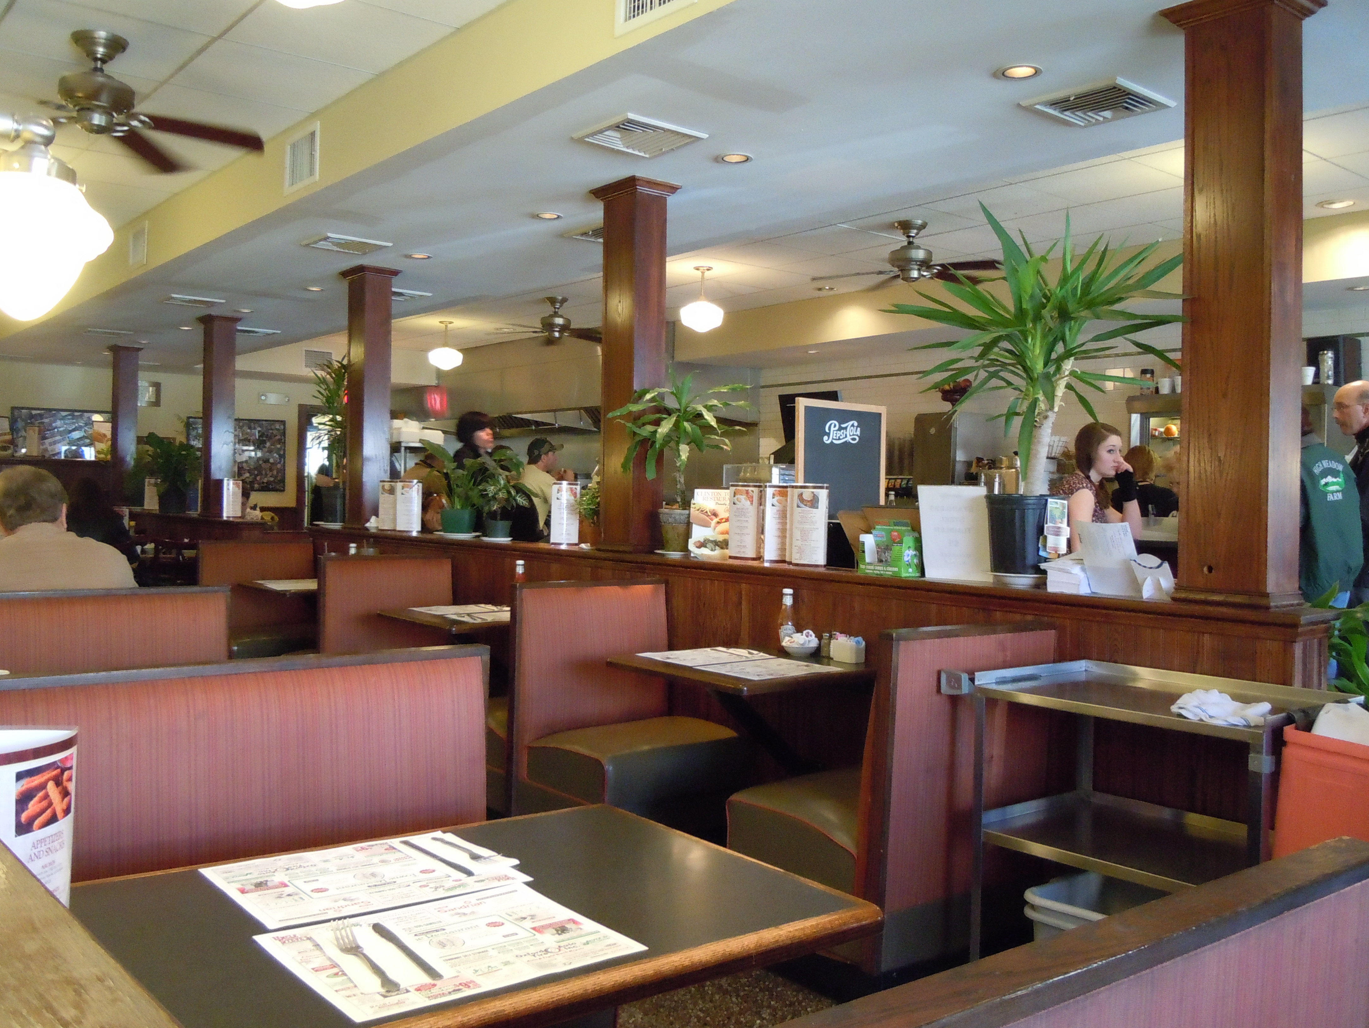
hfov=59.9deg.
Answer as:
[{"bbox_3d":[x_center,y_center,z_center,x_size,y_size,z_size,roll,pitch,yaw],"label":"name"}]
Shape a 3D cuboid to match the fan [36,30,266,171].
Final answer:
[{"bbox_3d":[-2.054,-1.493,4.171,1.120,0.340,1.120,1,1,-39],"label":"fan"}]

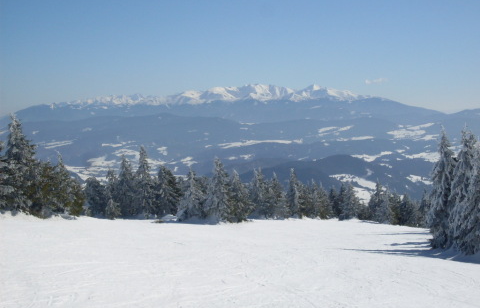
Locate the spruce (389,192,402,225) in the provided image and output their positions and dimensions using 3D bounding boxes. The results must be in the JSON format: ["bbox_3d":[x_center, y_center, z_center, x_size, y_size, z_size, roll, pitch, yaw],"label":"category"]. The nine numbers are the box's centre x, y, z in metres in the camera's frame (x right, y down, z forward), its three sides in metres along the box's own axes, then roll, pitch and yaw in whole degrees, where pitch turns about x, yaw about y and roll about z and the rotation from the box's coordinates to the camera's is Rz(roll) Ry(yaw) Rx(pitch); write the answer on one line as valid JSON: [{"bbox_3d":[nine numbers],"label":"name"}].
[{"bbox_3d":[11.629,4.076,84.000,1.200,2.390,1.200,0,3,0],"label":"spruce"}]

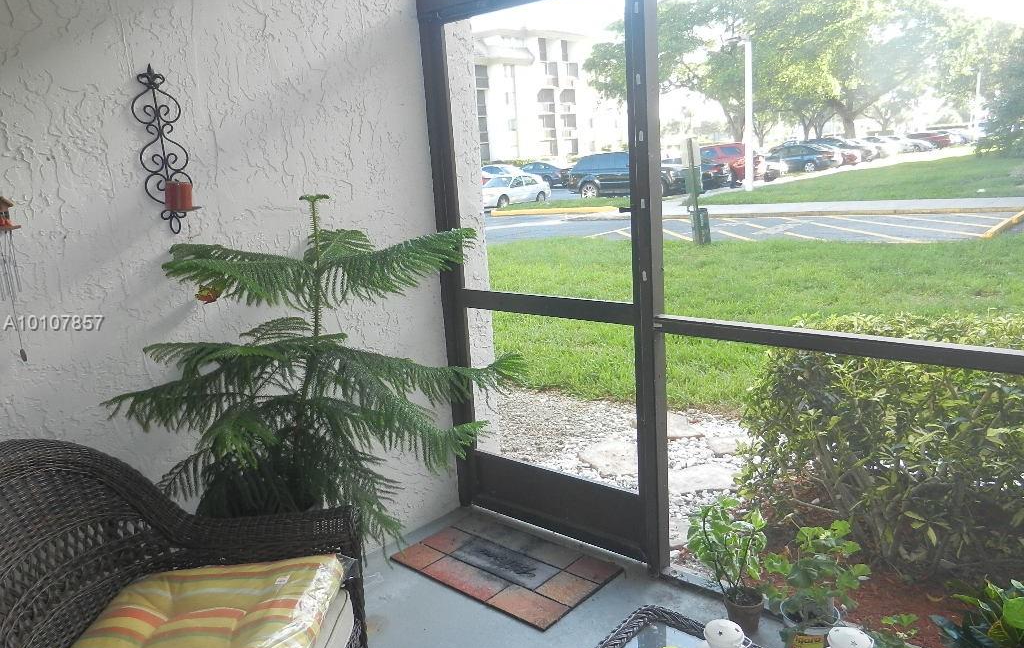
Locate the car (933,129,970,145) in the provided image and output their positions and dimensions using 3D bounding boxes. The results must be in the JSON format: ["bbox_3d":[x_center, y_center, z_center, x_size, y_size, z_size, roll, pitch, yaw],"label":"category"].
[{"bbox_3d":[47.811,-20.483,81.000,4.600,1.500,1.800,5,15,36],"label":"car"}]

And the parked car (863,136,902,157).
[{"bbox_3d":[25.694,-12.721,53.000,4.500,1.480,1.800,7,16,42],"label":"parked car"}]

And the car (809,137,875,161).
[{"bbox_3d":[18.653,-10.353,44.000,4.600,1.520,1.820,7,16,42],"label":"car"}]

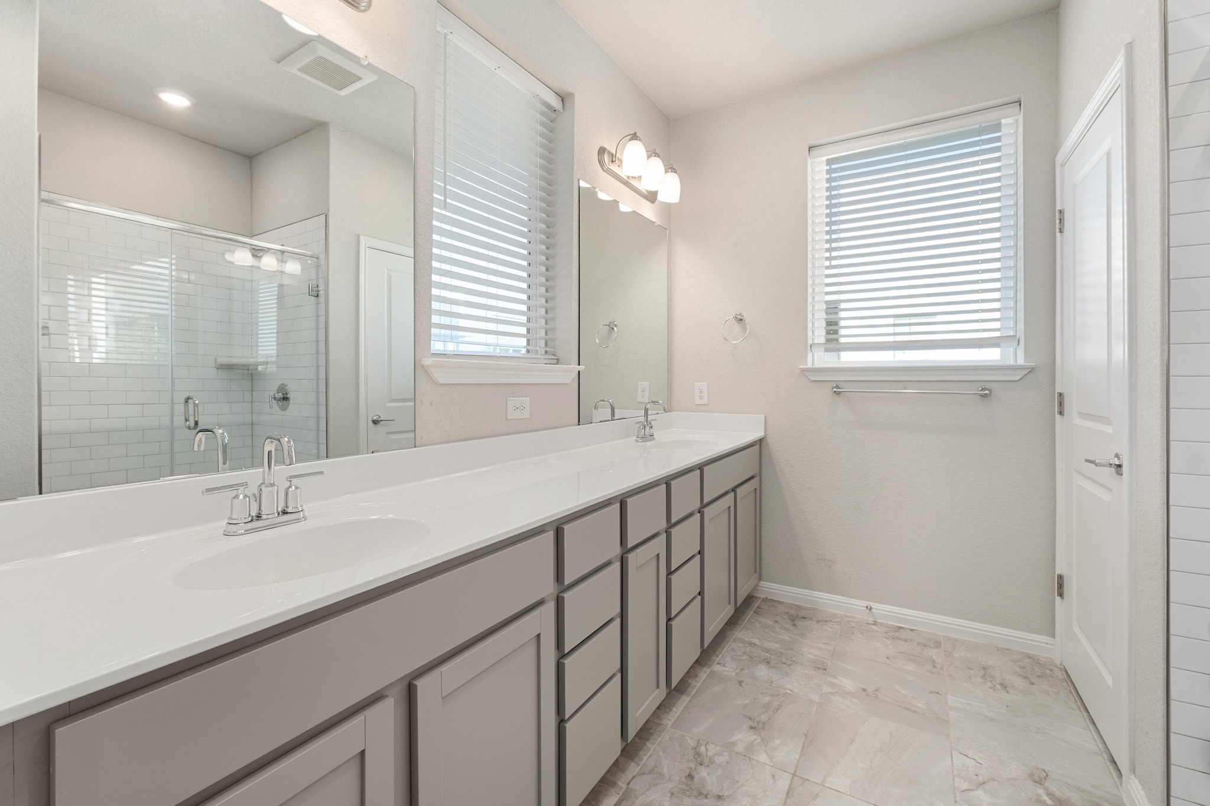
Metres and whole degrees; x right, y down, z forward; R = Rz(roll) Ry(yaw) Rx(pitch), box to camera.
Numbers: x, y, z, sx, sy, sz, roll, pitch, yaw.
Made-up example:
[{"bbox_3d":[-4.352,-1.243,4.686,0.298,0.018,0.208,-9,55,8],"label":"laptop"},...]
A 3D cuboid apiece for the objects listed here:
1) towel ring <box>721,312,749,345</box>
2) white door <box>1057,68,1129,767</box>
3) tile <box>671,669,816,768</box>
[{"bbox_3d":[0.717,-0.410,2.770,0.155,0.175,0.065,1,3,30],"label":"towel ring"},{"bbox_3d":[1.723,0.067,1.765,0.045,2.045,0.730,1,3,31],"label":"white door"},{"bbox_3d":[0.506,1.107,1.792,0.403,0.010,0.403,1,2,31],"label":"tile"}]

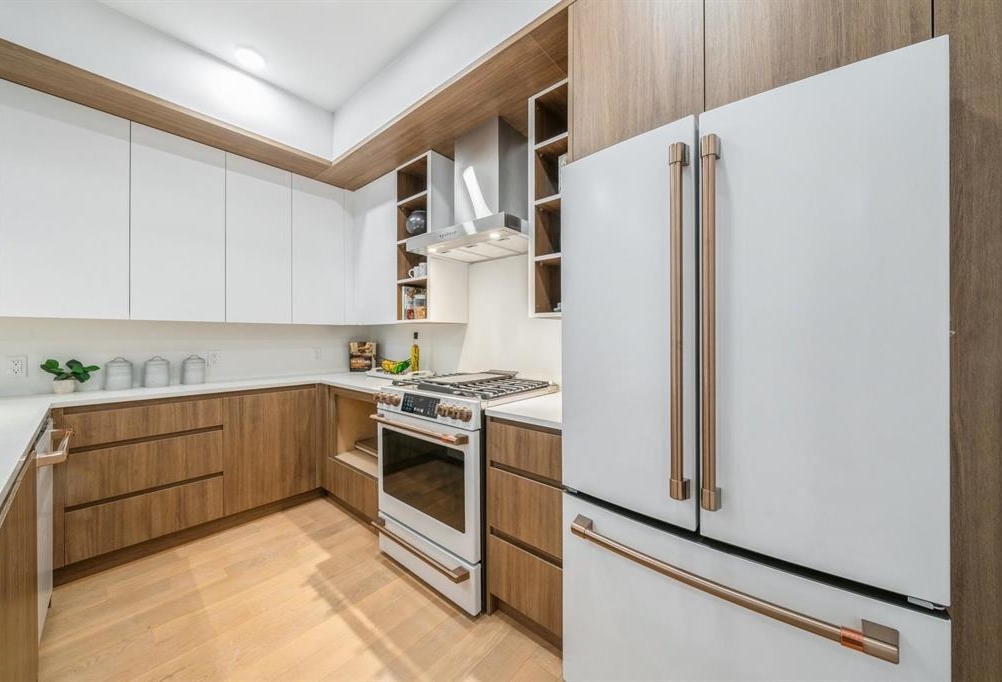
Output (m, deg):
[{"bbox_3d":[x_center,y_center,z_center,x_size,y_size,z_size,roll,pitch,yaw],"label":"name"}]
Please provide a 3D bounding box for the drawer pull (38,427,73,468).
[{"bbox_3d":[-1.742,0.408,1.337,0.506,0.037,0.065,0,0,40],"label":"drawer pull"}]

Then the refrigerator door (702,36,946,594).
[{"bbox_3d":[0.699,-0.036,0.782,0.413,1.110,0.125,0,0,39],"label":"refrigerator door"}]

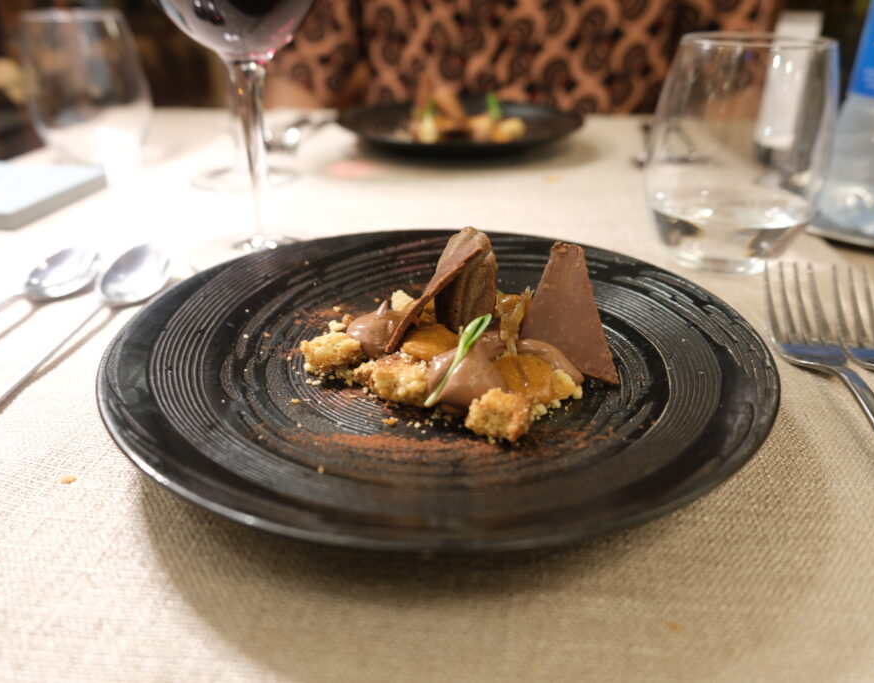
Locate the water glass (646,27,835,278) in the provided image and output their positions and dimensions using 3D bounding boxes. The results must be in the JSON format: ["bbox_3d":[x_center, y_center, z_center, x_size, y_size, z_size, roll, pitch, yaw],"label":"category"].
[{"bbox_3d":[0.157,-0.094,0.352,0.088,0.113,0.088,0,27,0],"label":"water glass"}]

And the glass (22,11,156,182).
[{"bbox_3d":[-0.271,-0.187,0.532,0.087,0.114,0.087,0,27,0],"label":"glass"}]

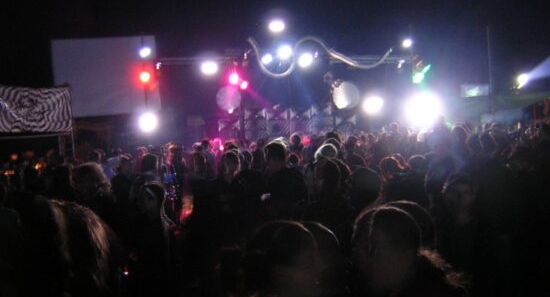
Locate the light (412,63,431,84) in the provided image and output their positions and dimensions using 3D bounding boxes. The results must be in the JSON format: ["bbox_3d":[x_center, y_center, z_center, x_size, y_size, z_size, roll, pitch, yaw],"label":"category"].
[{"bbox_3d":[5.249,-2.687,20.500,0.500,0.520,0.420,-4,3,-17],"label":"light"}]

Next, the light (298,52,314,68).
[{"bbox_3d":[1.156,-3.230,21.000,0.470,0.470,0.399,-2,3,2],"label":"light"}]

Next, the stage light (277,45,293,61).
[{"bbox_3d":[0.324,-3.272,19.500,0.436,0.436,0.420,-3,3,1],"label":"stage light"}]

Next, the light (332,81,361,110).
[{"bbox_3d":[2.562,-1.899,20.500,0.973,1.043,0.800,-2,3,4],"label":"light"}]

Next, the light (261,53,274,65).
[{"bbox_3d":[-0.290,-3.067,19.500,0.350,0.350,0.420,-3,3,0],"label":"light"}]

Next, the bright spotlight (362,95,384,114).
[{"bbox_3d":[3.443,-1.503,20.000,0.538,0.440,0.458,-2,3,6],"label":"bright spotlight"}]

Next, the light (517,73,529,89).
[{"bbox_3d":[9.516,-2.614,22.000,0.373,0.584,0.438,0,4,41],"label":"light"}]

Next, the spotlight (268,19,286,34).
[{"bbox_3d":[0.085,-4.158,19.500,0.491,0.436,0.420,-3,3,0],"label":"spotlight"}]

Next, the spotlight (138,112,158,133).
[{"bbox_3d":[-3.869,-0.795,17.500,0.489,0.489,0.420,-3,3,-6],"label":"spotlight"}]

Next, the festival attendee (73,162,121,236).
[{"bbox_3d":[-1.192,0.943,3.947,0.480,1.700,0.320,-2,3,9],"label":"festival attendee"}]

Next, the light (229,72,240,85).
[{"bbox_3d":[-1.451,-2.508,20.500,0.408,0.408,0.408,-3,3,-2],"label":"light"}]

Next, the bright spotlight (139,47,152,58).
[{"bbox_3d":[-3.961,-2.936,17.500,0.350,0.350,0.420,-3,3,-6],"label":"bright spotlight"}]

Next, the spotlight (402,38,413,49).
[{"bbox_3d":[4.863,-3.854,21.000,0.367,0.367,0.367,-2,3,8],"label":"spotlight"}]

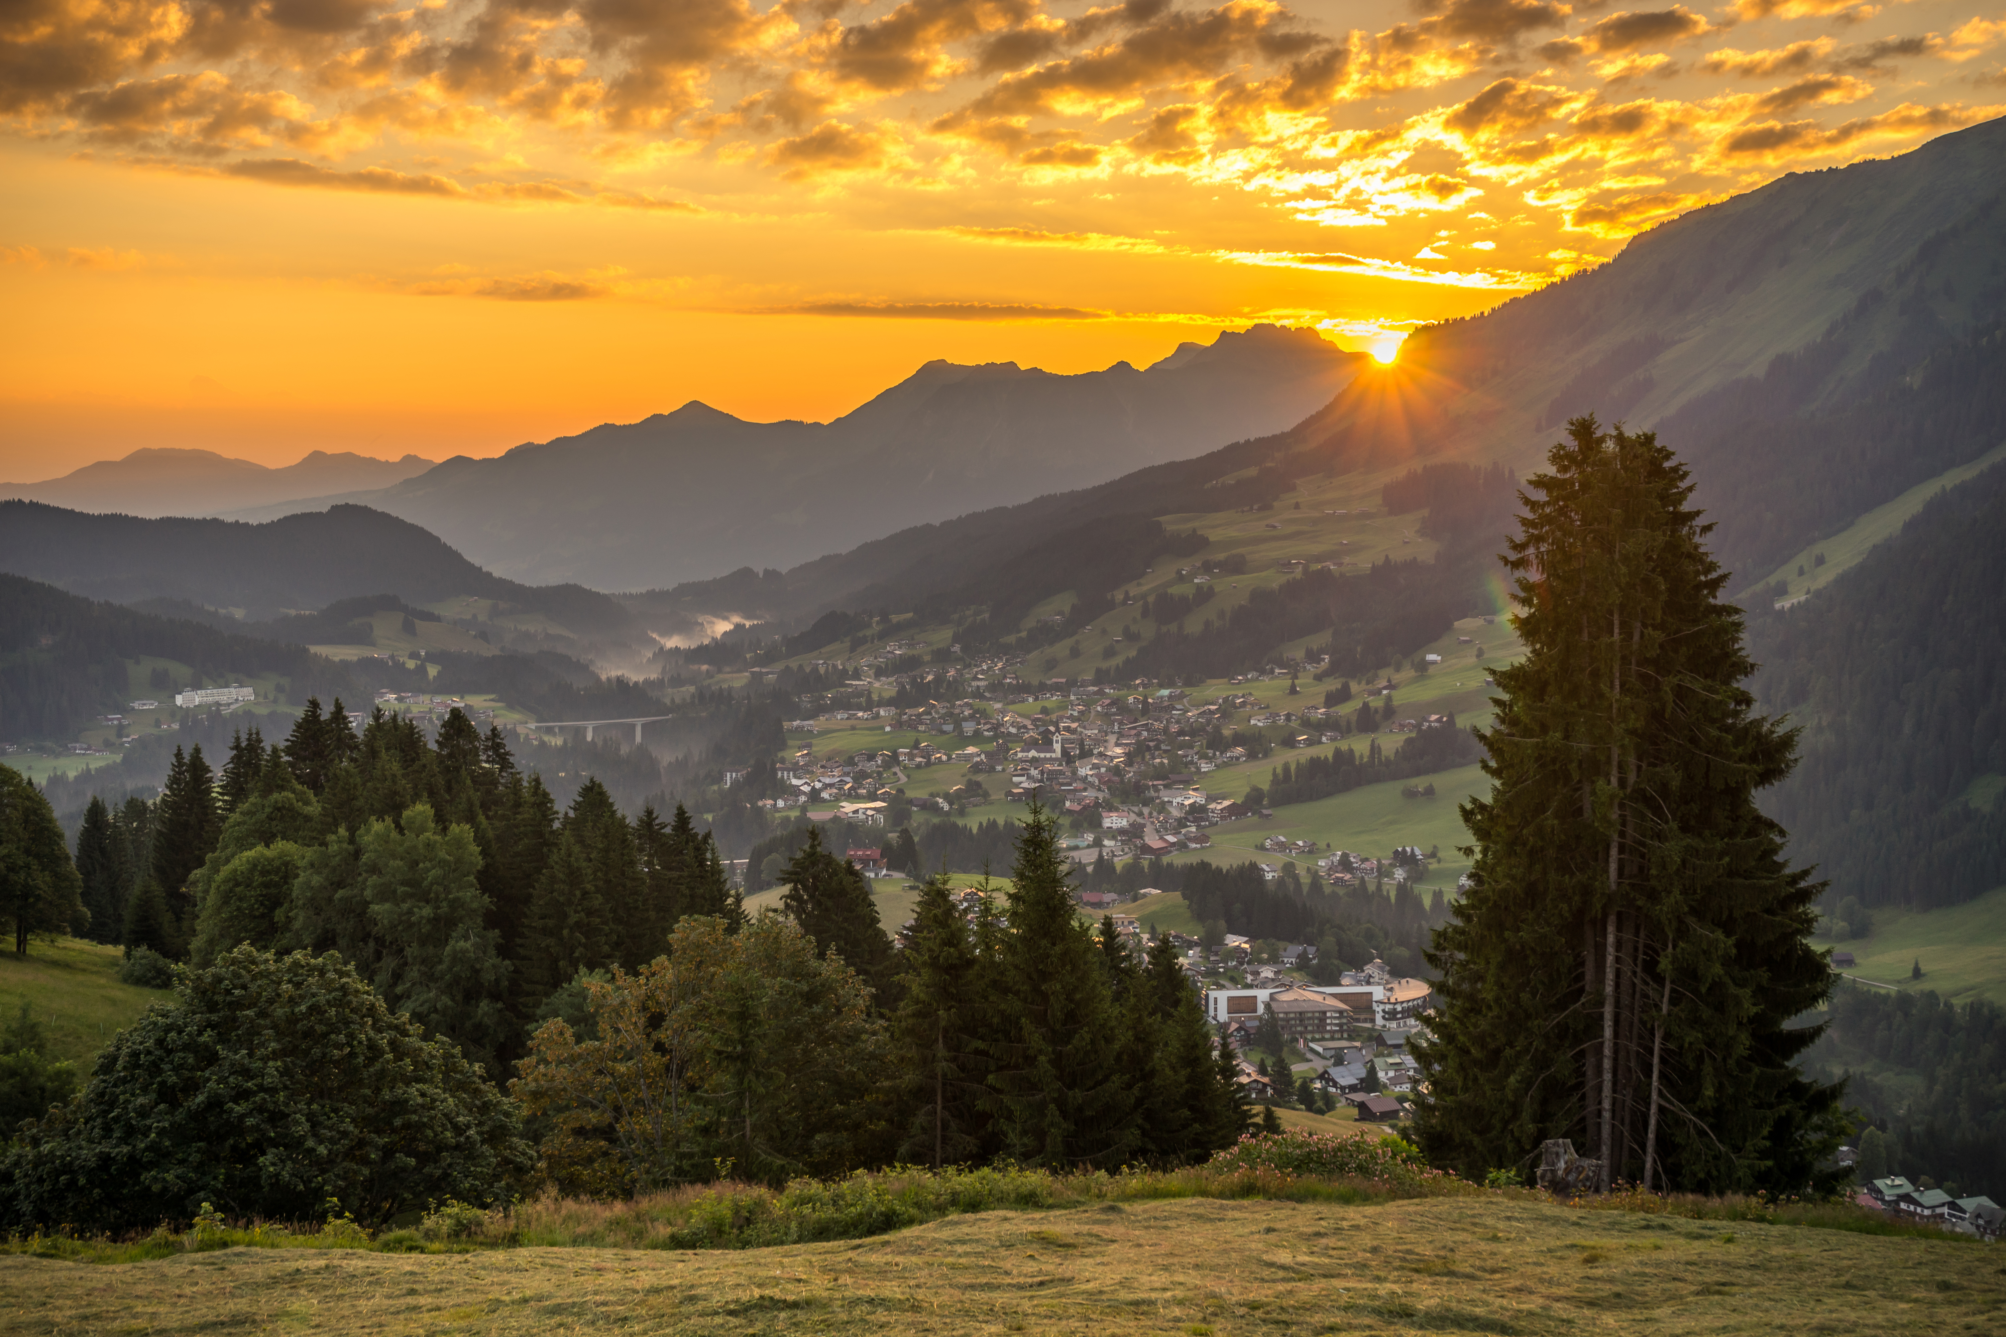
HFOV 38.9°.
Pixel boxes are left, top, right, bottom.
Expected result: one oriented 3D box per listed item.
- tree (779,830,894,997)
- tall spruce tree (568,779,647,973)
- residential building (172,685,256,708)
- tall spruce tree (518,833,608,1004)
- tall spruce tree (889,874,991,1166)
[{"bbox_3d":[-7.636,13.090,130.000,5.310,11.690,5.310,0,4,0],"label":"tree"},{"bbox_3d":[-25.762,14.392,185.000,5.410,14.290,5.410,0,4,0],"label":"tall spruce tree"},{"bbox_3d":[-857.407,30.273,3100.000,86.000,19.000,20.000,-3,4,-36],"label":"residential building"},{"bbox_3d":[-25.571,15.294,165.000,5.190,11.470,5.190,0,4,0],"label":"tall spruce tree"},{"bbox_3d":[-1.809,10.225,82.000,3.080,8.600,3.080,0,4,0],"label":"tall spruce tree"}]

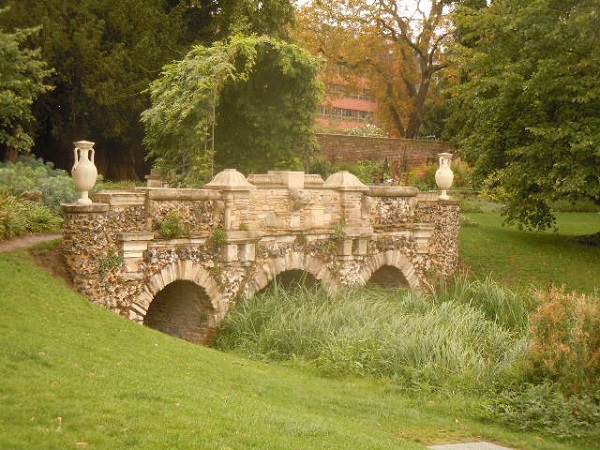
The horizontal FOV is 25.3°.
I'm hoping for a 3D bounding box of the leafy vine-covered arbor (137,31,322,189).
[{"bbox_3d":[-1.470,-2.080,29.000,2.600,3.600,3.000,2,2,44],"label":"leafy vine-covered arbor"}]

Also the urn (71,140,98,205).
[{"bbox_3d":[-3.625,-0.880,22.451,0.430,1.080,0.440,0,2,0],"label":"urn"}]

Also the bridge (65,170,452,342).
[{"bbox_3d":[-0.993,0.545,27.461,2.900,3.290,11.780,1,2,39],"label":"bridge"}]

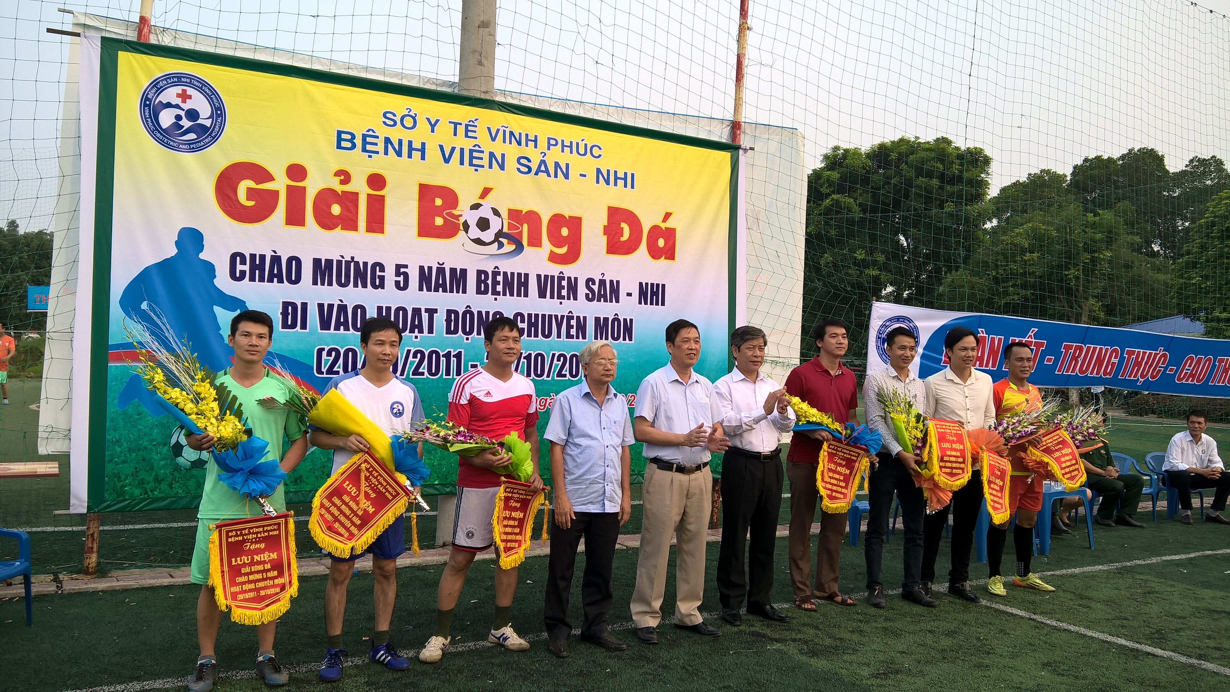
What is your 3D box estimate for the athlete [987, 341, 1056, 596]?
[{"bbox_3d":[2.855,0.829,6.830,0.520,1.700,0.450,3,-1,-13],"label":"athlete"}]

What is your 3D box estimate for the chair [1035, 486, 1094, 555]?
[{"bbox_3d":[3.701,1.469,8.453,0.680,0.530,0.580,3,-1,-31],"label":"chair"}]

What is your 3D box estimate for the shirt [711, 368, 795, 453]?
[{"bbox_3d":[0.810,0.376,5.690,0.480,0.520,0.360,2,0,-22],"label":"shirt"}]

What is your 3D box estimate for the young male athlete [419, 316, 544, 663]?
[{"bbox_3d":[-0.670,0.690,4.920,0.600,1.680,0.420,2,0,-25],"label":"young male athlete"}]

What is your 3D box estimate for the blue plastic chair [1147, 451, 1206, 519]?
[{"bbox_3d":[6.135,1.507,10.684,0.540,0.720,0.520,3,-1,-18],"label":"blue plastic chair"}]

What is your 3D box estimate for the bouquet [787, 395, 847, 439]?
[{"bbox_3d":[1.220,0.425,5.850,0.460,0.200,0.180,36,-11,-16],"label":"bouquet"}]

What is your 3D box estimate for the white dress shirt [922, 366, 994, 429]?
[{"bbox_3d":[2.300,0.452,6.494,0.500,0.650,0.320,2,-1,-6],"label":"white dress shirt"}]

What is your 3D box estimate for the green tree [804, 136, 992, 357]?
[{"bbox_3d":[14.482,-4.125,50.082,10.500,13.600,10.000,3,-1,-20],"label":"green tree"}]

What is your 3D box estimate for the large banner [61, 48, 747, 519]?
[{"bbox_3d":[-1.115,-0.377,7.370,5.100,2.970,0.080,2,0,-30],"label":"large banner"}]

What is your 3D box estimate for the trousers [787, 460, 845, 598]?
[{"bbox_3d":[1.257,1.100,6.080,0.400,0.920,0.270,2,0,-22],"label":"trousers"}]

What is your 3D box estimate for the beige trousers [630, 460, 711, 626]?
[{"bbox_3d":[0.310,1.065,5.296,0.430,0.920,0.310,3,-1,-25],"label":"beige trousers"}]

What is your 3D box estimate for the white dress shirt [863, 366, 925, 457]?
[{"bbox_3d":[1.765,0.415,6.180,0.460,0.570,0.330,2,0,-22],"label":"white dress shirt"}]

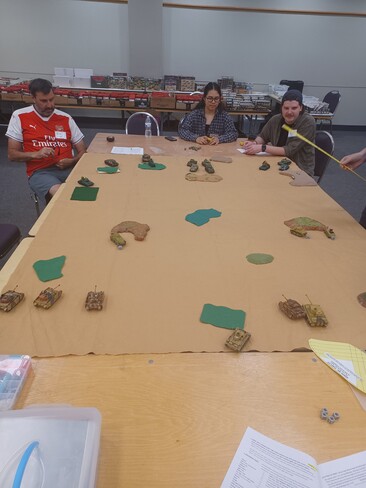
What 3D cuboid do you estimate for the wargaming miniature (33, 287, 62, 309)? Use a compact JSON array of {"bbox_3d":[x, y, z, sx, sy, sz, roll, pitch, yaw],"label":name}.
[{"bbox_3d":[-0.524,0.202,1.369,0.059,0.044,0.100,15,32,20],"label":"wargaming miniature"}]

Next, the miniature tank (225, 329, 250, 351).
[{"bbox_3d":[0.189,0.310,1.172,0.051,0.037,0.090,22,35,31],"label":"miniature tank"}]

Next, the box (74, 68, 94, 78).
[{"bbox_3d":[-1.853,-3.211,6.627,0.345,0.150,0.270,0,30,-4],"label":"box"}]

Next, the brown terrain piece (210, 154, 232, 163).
[{"bbox_3d":[0.342,-0.746,3.106,0.200,0.013,0.130,7,30,8],"label":"brown terrain piece"}]

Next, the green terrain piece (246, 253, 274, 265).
[{"bbox_3d":[0.361,0.066,1.639,0.128,0.010,0.090,1,30,-3],"label":"green terrain piece"}]

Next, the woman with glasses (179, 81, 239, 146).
[{"bbox_3d":[0.248,-1.008,3.729,0.570,1.265,0.650,2,30,-1],"label":"woman with glasses"}]

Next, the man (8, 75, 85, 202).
[{"bbox_3d":[-1.135,-0.676,2.994,0.570,1.320,0.680,-17,35,-30],"label":"man"}]

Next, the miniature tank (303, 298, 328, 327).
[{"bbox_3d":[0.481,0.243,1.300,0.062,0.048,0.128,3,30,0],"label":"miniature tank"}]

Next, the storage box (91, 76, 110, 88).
[{"bbox_3d":[-1.594,-3.113,6.788,0.340,0.240,0.240,1,30,-3],"label":"storage box"}]

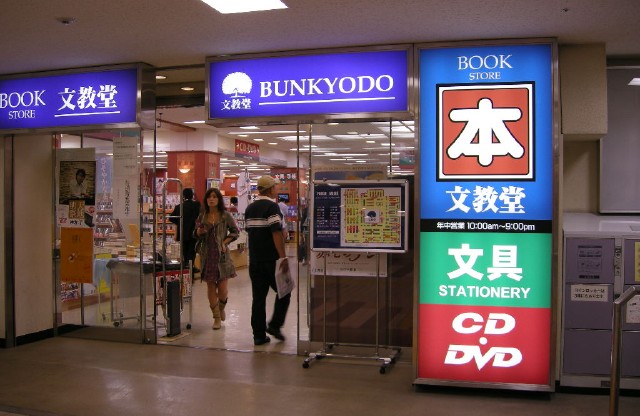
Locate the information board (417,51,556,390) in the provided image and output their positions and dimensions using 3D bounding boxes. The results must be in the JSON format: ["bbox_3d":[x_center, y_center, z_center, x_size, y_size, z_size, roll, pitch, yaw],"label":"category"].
[{"bbox_3d":[1.251,0.071,5.040,1.040,2.580,0.250,0,1,15],"label":"information board"}]

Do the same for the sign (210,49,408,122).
[{"bbox_3d":[-0.080,-0.991,5.404,1.700,0.545,0.250,0,1,15],"label":"sign"}]

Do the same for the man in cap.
[{"bbox_3d":[-0.543,0.546,6.889,0.400,1.730,0.500,-1,1,-45],"label":"man in cap"}]

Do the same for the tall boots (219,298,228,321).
[{"bbox_3d":[-1.153,1.212,7.950,0.115,0.290,0.240,0,1,-2],"label":"tall boots"}]

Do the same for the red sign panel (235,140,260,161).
[{"bbox_3d":[-1.547,-1.233,14.200,0.060,0.370,1.350,0,1,15],"label":"red sign panel"}]

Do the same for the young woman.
[{"bbox_3d":[-1.192,0.595,7.740,0.520,1.620,0.400,0,1,0],"label":"young woman"}]

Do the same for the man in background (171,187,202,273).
[{"bbox_3d":[-2.352,0.511,11.590,0.550,1.690,0.380,0,1,-5],"label":"man in background"}]

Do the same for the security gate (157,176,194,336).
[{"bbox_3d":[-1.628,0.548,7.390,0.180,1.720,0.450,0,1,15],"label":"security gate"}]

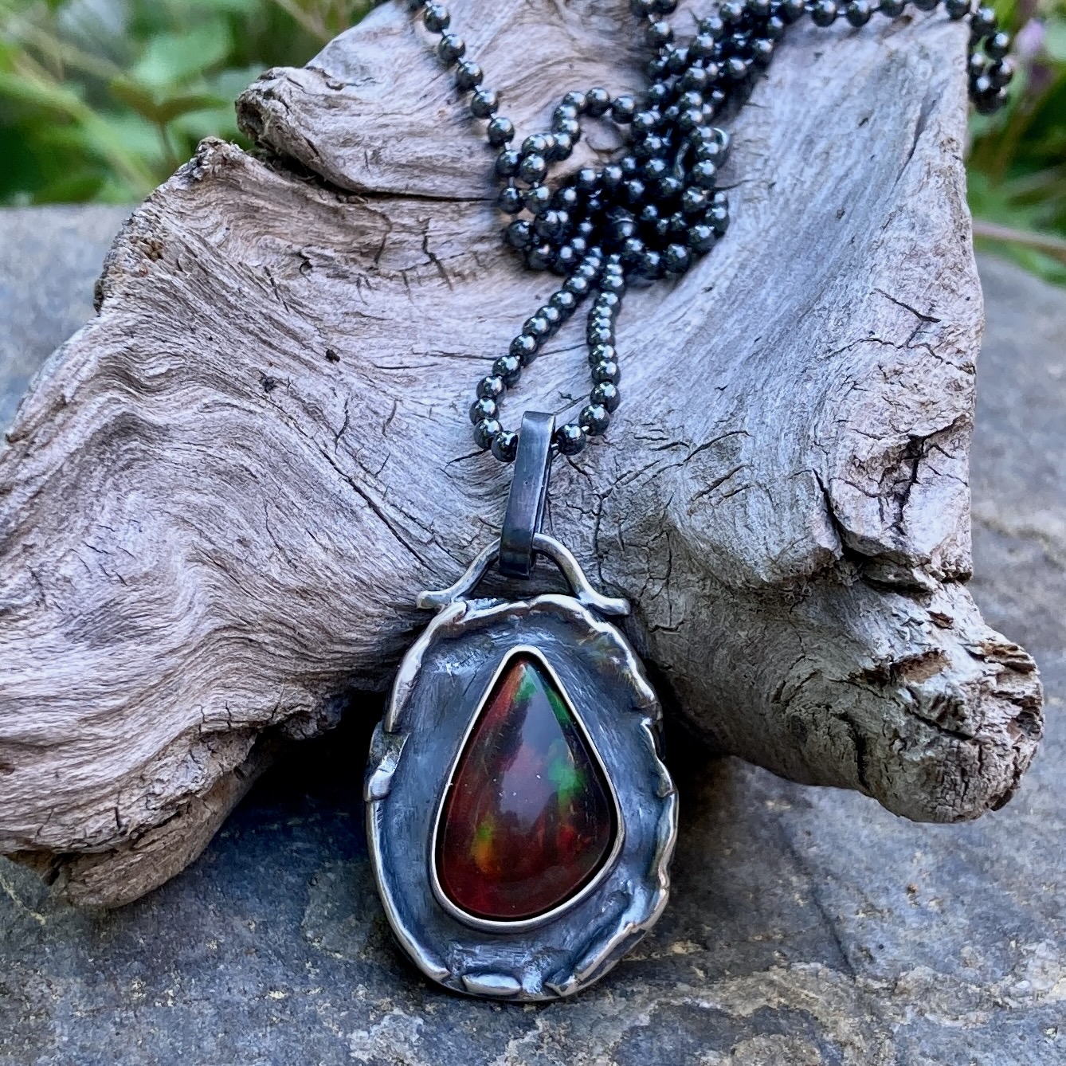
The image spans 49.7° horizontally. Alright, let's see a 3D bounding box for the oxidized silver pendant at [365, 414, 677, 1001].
[{"bbox_3d":[-0.001,0.013,0.104,0.027,0.007,0.054,2,65,1],"label":"oxidized silver pendant"}]

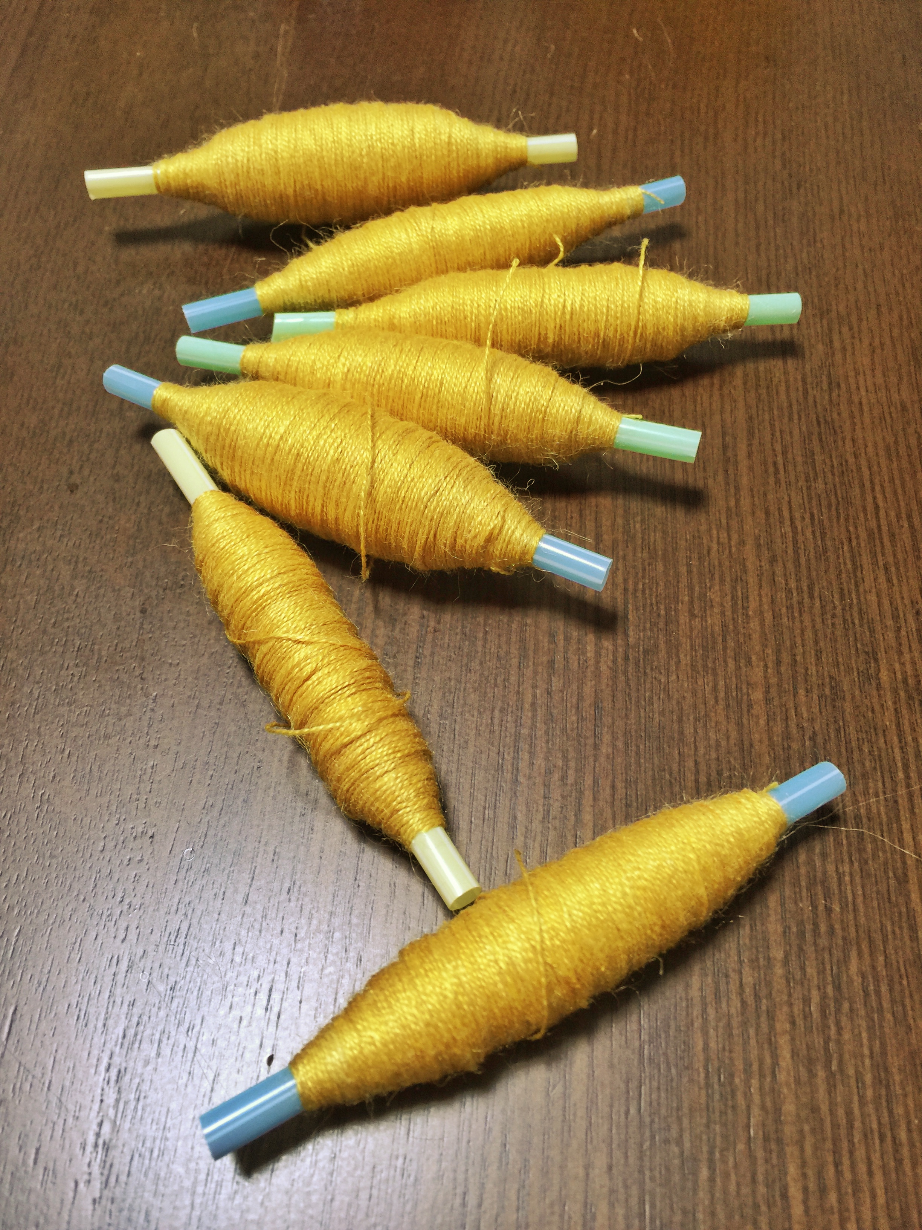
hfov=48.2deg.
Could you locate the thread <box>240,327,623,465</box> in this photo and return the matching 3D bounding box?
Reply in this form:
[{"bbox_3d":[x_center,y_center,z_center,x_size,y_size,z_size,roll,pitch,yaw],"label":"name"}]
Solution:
[{"bbox_3d":[-0.007,-0.044,0.206,0.078,0.022,0.022,13,64,9],"label":"thread"}]

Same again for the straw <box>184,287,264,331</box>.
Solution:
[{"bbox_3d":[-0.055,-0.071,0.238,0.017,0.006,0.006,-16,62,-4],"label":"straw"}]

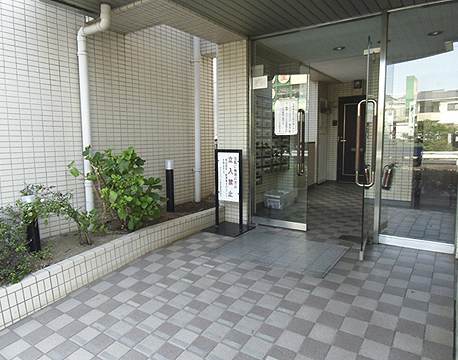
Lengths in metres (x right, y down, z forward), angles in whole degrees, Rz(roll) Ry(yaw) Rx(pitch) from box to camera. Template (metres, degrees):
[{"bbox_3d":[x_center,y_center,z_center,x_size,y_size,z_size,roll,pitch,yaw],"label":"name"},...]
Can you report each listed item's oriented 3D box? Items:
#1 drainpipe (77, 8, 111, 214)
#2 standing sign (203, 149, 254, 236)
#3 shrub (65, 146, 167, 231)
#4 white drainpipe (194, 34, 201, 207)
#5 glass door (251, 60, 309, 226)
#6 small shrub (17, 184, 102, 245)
[{"bbox_3d":[-1.329,-0.551,3.384,0.515,2.245,0.100,4,7,34],"label":"drainpipe"},{"bbox_3d":[0.002,0.128,4.179,0.480,1.020,0.480,4,7,34],"label":"standing sign"},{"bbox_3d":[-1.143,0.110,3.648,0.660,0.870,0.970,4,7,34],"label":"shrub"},{"bbox_3d":[-0.478,-0.878,5.027,0.078,2.460,0.078,-1,6,0],"label":"white drainpipe"},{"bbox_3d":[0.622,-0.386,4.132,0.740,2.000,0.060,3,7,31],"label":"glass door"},{"bbox_3d":[-1.505,0.330,2.948,0.480,0.580,0.700,4,7,34],"label":"small shrub"}]

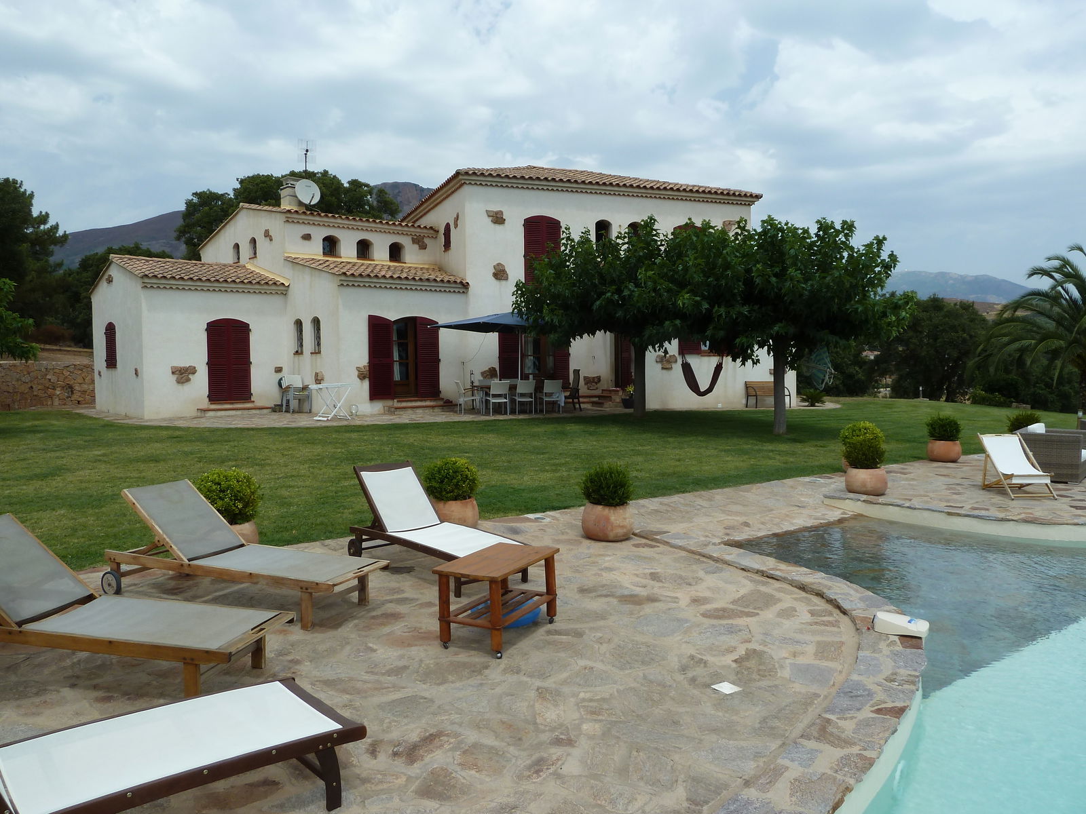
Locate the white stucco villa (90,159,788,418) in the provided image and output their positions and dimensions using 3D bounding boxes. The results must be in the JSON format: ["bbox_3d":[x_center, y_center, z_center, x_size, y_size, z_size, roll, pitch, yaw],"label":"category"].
[{"bbox_3d":[-3.626,-3.878,25.827,21.000,7.600,11.200,-2,3,-22],"label":"white stucco villa"}]

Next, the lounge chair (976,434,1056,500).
[{"bbox_3d":[6.131,0.749,10.159,0.570,0.770,0.980,0,3,4],"label":"lounge chair"}]

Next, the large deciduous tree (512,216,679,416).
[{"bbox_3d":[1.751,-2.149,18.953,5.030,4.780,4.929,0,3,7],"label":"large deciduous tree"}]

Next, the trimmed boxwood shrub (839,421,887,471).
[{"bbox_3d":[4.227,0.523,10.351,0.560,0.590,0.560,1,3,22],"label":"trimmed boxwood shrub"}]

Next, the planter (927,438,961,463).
[{"bbox_3d":[6.220,0.677,12.157,0.530,0.350,0.530,0,3,0],"label":"planter"}]

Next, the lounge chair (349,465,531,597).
[{"bbox_3d":[-0.906,0.943,6.523,0.660,0.860,1.780,-3,4,-42],"label":"lounge chair"}]

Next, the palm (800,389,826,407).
[{"bbox_3d":[8.333,-0.275,24.224,0.820,0.600,0.820,0,3,0],"label":"palm"}]

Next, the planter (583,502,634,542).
[{"bbox_3d":[0.644,1.147,7.813,0.510,0.371,0.510,0,3,5],"label":"planter"}]

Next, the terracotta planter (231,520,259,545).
[{"bbox_3d":[-2.627,1.169,6.572,0.500,0.360,0.500,0,3,0],"label":"terracotta planter"}]

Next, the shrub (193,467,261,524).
[{"bbox_3d":[-2.780,0.783,6.927,0.536,0.497,0.536,-2,3,-22],"label":"shrub"}]

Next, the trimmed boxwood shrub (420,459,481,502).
[{"bbox_3d":[-0.895,0.712,7.699,0.570,0.440,0.570,0,3,0],"label":"trimmed boxwood shrub"}]

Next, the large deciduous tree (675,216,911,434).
[{"bbox_3d":[5.109,-1.665,16.035,4.800,4.450,4.700,0,3,0],"label":"large deciduous tree"}]

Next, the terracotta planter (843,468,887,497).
[{"bbox_3d":[3.958,0.915,9.615,0.515,0.345,0.515,0,3,0],"label":"terracotta planter"}]

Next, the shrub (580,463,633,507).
[{"bbox_3d":[0.639,0.769,7.795,0.508,0.420,0.508,0,3,5],"label":"shrub"}]

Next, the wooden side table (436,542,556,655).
[{"bbox_3d":[-0.267,1.200,4.944,0.458,0.488,0.799,1,3,27],"label":"wooden side table"}]

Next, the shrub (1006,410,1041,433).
[{"bbox_3d":[8.945,0.343,14.584,0.578,0.529,0.578,1,3,32],"label":"shrub"}]

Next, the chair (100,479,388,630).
[{"bbox_3d":[-2.092,0.968,5.409,2.111,0.767,0.615,1,3,25],"label":"chair"}]

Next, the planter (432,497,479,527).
[{"bbox_3d":[-0.877,1.086,7.720,0.490,0.360,0.490,0,3,0],"label":"planter"}]

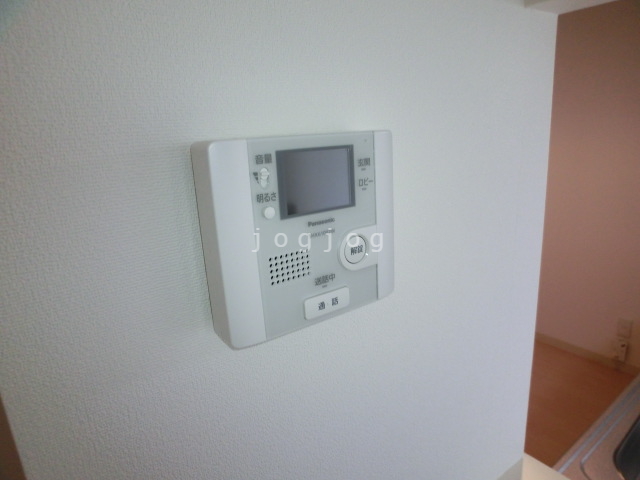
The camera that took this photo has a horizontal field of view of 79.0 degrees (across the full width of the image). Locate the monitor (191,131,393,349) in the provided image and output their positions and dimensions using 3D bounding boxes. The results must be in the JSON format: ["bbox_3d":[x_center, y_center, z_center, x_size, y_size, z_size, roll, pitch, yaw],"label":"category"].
[{"bbox_3d":[-0.013,-0.009,0.330,0.165,0.152,0.040,-13,16,-32],"label":"monitor"}]

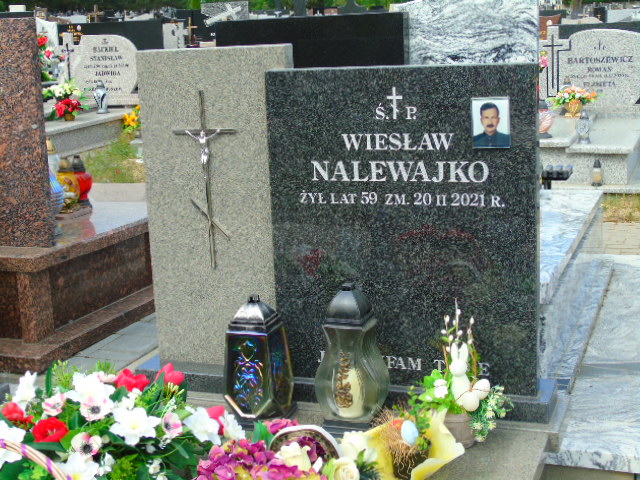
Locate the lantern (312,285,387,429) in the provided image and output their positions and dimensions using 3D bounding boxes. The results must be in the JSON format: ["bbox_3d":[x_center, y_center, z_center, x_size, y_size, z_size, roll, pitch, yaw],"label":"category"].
[{"bbox_3d":[0.072,0.271,2.323,0.143,0.349,0.143,2,12,20],"label":"lantern"}]

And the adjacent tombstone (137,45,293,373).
[{"bbox_3d":[-0.254,-0.075,2.618,0.415,0.838,0.048,2,11,20],"label":"adjacent tombstone"}]

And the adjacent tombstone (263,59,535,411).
[{"bbox_3d":[0.199,-0.023,2.423,0.658,0.777,0.048,2,11,20],"label":"adjacent tombstone"}]

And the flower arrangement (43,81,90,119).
[{"bbox_3d":[-2.387,-1.313,9.400,0.400,0.350,0.330,2,12,20],"label":"flower arrangement"}]

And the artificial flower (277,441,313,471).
[{"bbox_3d":[-0.050,0.421,1.950,0.062,0.052,0.058,-2,11,0],"label":"artificial flower"}]

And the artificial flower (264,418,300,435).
[{"bbox_3d":[-0.079,0.389,2.060,0.066,0.046,0.060,2,12,20],"label":"artificial flower"}]

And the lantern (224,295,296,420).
[{"bbox_3d":[-0.147,0.284,2.407,0.130,0.309,0.130,2,12,20],"label":"lantern"}]

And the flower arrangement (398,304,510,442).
[{"bbox_3d":[0.304,0.295,2.196,0.225,0.331,0.170,2,12,20],"label":"flower arrangement"}]

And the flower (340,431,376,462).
[{"bbox_3d":[0.074,0.411,1.980,0.067,0.054,0.062,2,12,20],"label":"flower"}]

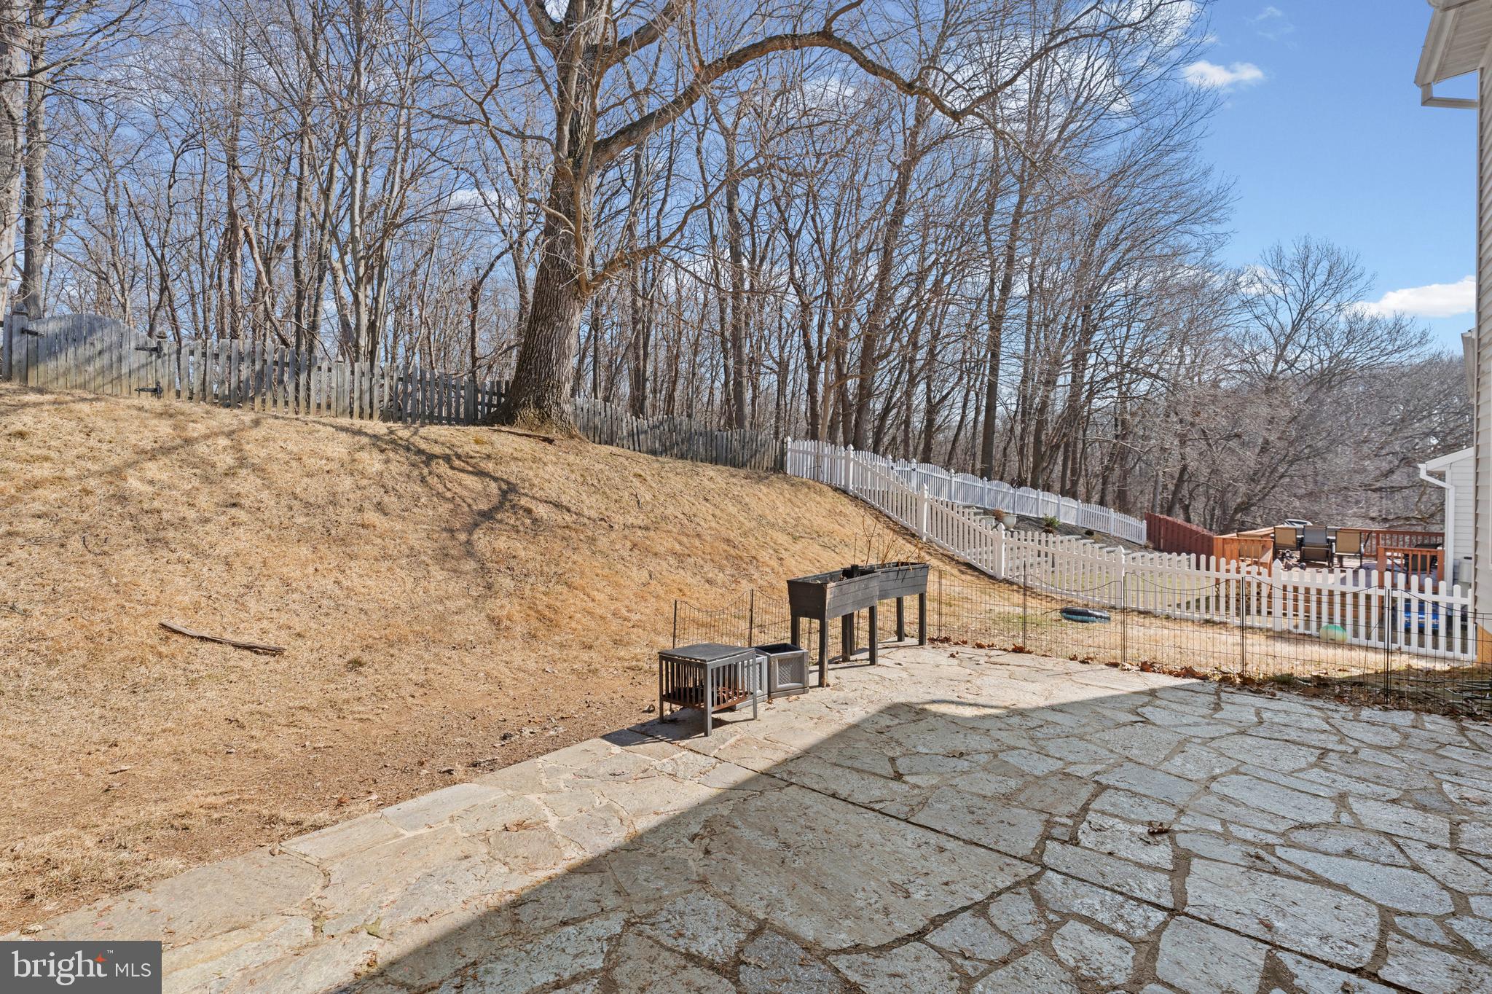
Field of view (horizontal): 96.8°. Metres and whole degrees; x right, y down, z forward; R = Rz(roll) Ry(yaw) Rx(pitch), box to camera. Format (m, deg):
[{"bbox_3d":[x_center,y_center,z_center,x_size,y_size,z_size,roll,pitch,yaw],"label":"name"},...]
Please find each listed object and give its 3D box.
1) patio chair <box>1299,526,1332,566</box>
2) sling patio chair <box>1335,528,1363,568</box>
[{"bbox_3d":[15.740,1.355,18.270,0.650,1.080,0.780,0,0,44],"label":"patio chair"},{"bbox_3d":[16.460,1.400,18.080,0.680,0.980,0.610,0,0,-44],"label":"sling patio chair"}]

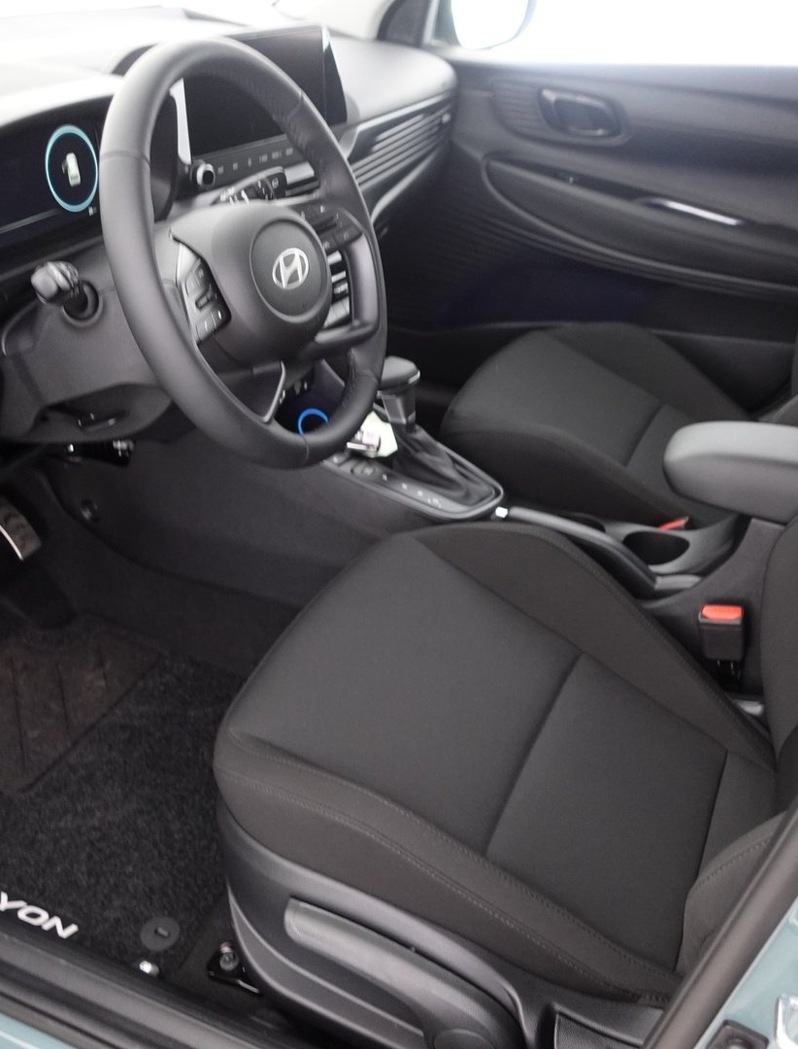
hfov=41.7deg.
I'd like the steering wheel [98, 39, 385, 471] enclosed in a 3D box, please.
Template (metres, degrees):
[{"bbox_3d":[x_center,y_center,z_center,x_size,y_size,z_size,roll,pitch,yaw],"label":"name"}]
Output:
[{"bbox_3d":[-0.129,-0.230,0.921,0.115,0.372,0.372,-8,22,30],"label":"steering wheel"}]

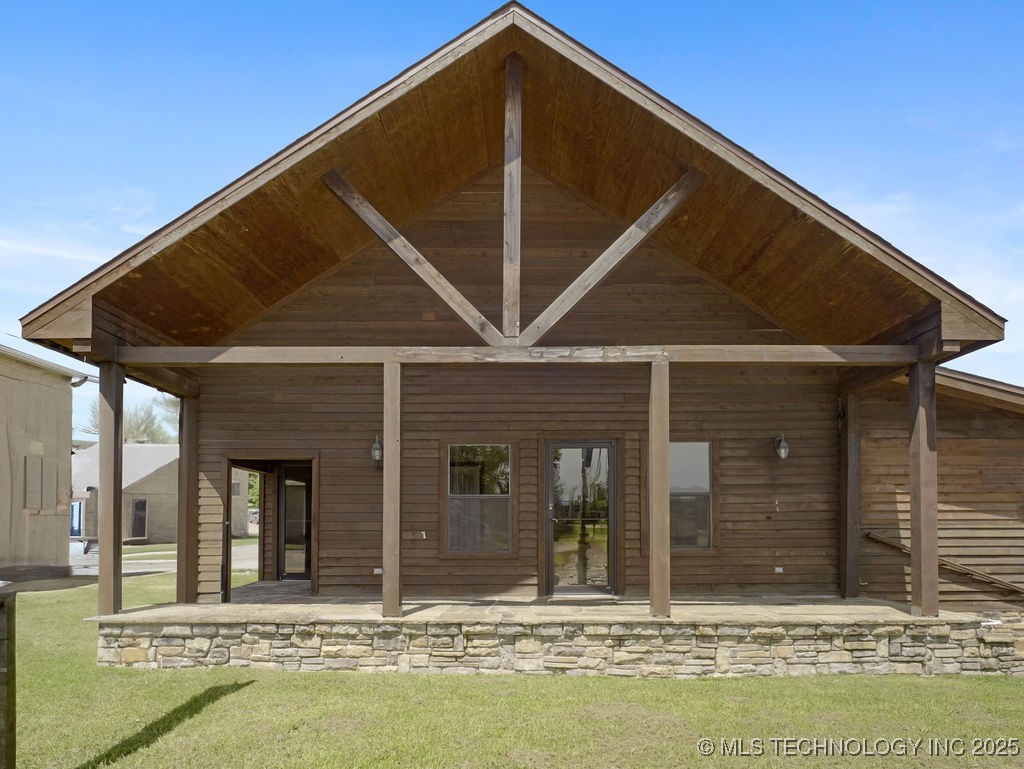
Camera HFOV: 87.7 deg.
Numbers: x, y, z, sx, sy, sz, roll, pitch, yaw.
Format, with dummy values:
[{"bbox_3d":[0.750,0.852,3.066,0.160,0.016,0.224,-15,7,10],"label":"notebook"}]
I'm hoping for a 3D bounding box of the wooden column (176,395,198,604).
[{"bbox_3d":[-4.249,1.497,6.980,0.170,2.678,0.170,0,-2,0],"label":"wooden column"}]

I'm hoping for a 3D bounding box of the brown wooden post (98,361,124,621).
[{"bbox_3d":[-4.282,1.090,5.700,0.165,2.687,0.165,0,-2,0],"label":"brown wooden post"}]

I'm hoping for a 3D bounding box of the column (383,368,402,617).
[{"bbox_3d":[-1.265,1.081,5.650,0.165,2.663,0.165,0,-2,0],"label":"column"}]

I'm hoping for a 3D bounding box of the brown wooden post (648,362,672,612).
[{"bbox_3d":[1.562,1.091,5.650,0.170,2.682,0.170,0,-2,0],"label":"brown wooden post"}]

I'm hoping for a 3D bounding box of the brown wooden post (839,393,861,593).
[{"bbox_3d":[4.401,1.413,6.950,0.170,2.616,0.170,0,-2,0],"label":"brown wooden post"}]

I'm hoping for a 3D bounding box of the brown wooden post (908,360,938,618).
[{"bbox_3d":[4.384,1.086,5.680,0.175,2.675,0.175,0,-2,0],"label":"brown wooden post"}]

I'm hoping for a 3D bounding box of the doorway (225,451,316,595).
[{"bbox_3d":[-3.233,1.892,7.150,1.145,1.884,0.150,0,-2,0],"label":"doorway"}]

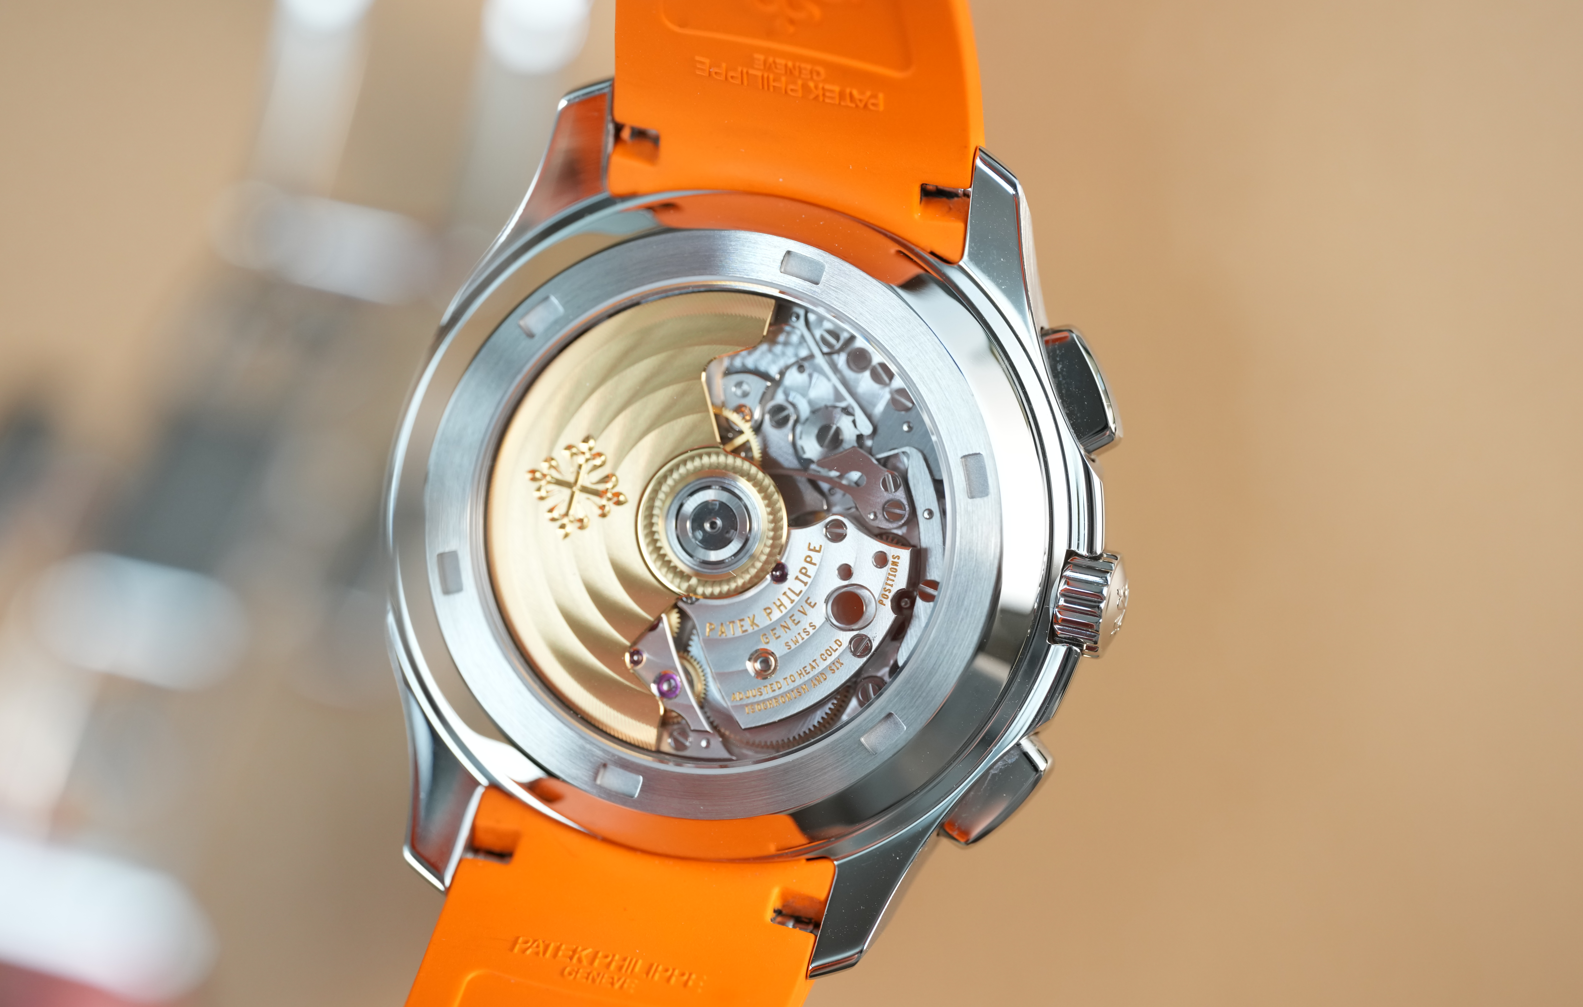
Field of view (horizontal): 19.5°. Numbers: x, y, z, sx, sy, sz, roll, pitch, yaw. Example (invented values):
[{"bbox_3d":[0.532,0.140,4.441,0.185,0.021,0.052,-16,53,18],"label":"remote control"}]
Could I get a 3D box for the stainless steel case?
[{"bbox_3d":[-0.003,0.002,0.270,0.043,0.049,0.012,12,2,13],"label":"stainless steel case"}]

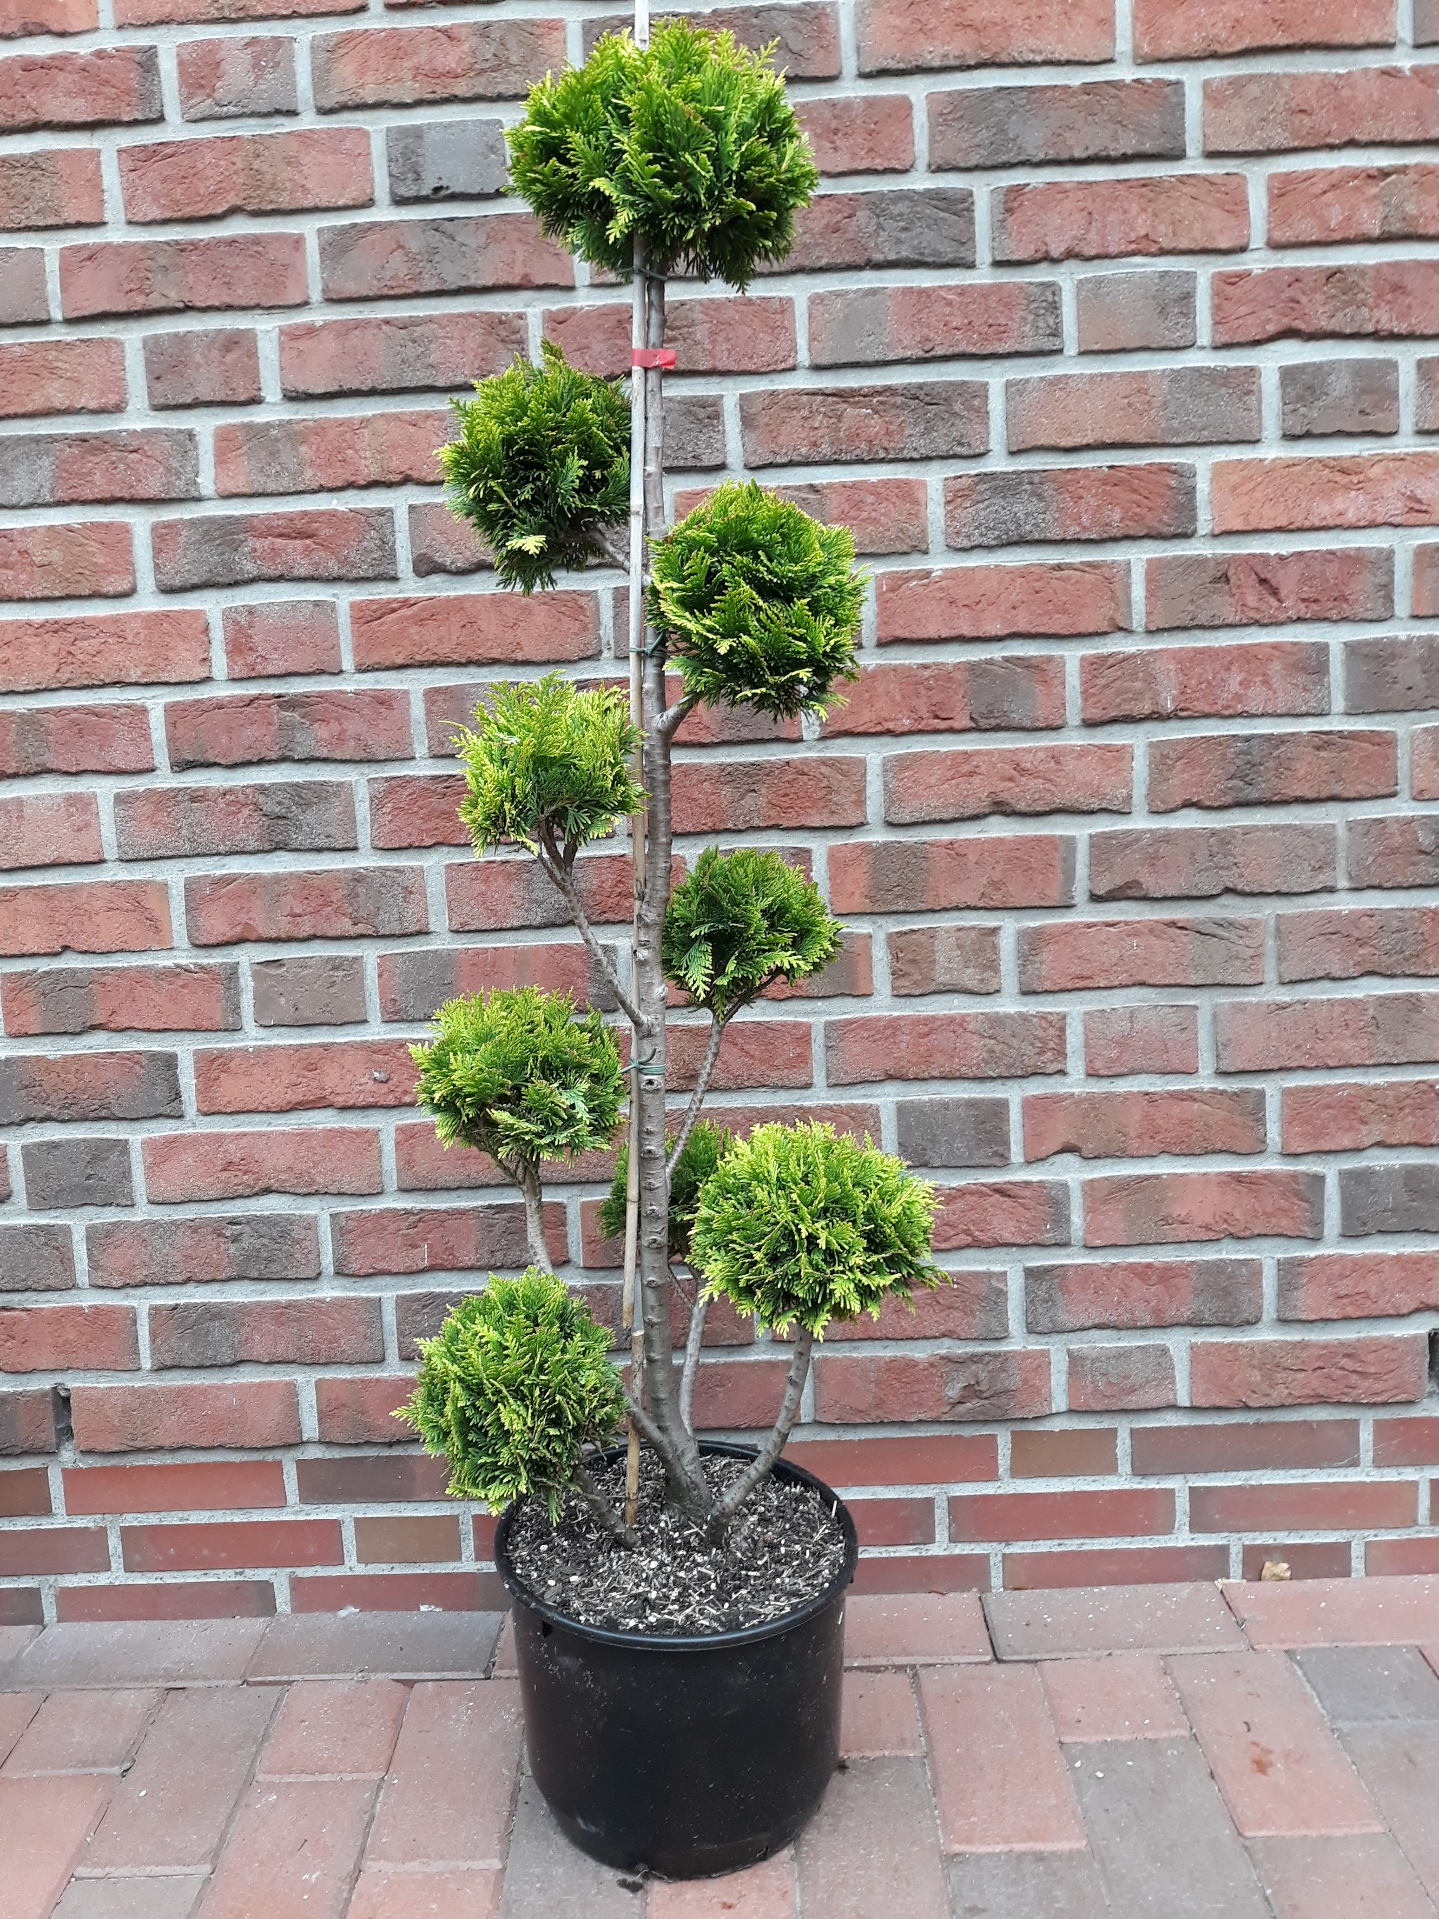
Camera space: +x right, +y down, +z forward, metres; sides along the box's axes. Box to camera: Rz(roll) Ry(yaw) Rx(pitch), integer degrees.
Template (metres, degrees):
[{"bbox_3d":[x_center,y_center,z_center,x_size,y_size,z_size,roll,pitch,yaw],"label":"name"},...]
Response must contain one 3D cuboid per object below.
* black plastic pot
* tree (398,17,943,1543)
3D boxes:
[{"bbox_3d":[-0.033,0.613,1.318,0.312,0.242,0.312,-2,10,0],"label":"black plastic pot"},{"bbox_3d":[-0.058,-0.117,1.245,0.455,1.240,0.420,-3,8,0],"label":"tree"}]

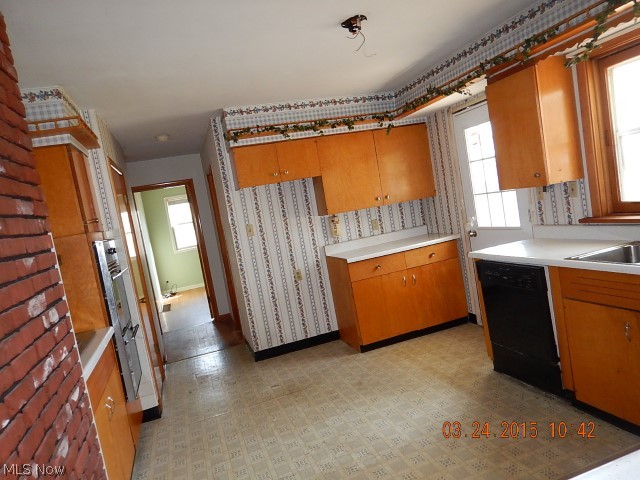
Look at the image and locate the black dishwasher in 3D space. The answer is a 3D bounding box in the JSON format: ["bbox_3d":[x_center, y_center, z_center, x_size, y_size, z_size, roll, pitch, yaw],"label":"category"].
[{"bbox_3d":[1.595,0.524,3.070,0.580,0.835,0.620,-11,5,-17],"label":"black dishwasher"}]

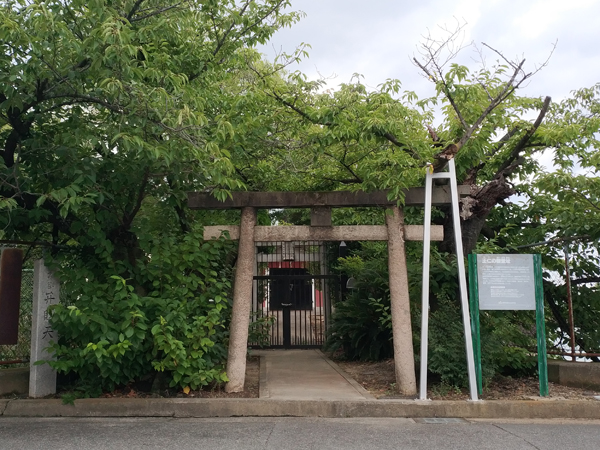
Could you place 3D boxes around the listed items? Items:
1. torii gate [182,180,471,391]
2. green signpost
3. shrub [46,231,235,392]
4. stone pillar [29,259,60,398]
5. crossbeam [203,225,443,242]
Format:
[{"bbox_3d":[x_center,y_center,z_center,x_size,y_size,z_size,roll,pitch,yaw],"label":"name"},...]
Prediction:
[{"bbox_3d":[0.311,0.818,6.969,3.364,2.490,0.260,-1,-6,3],"label":"torii gate"},{"bbox_3d":[2.498,1.196,6.674,0.848,1.669,0.090,-1,-6,3],"label":"green signpost"},{"bbox_3d":[-1.984,1.110,7.315,2.041,1.952,1.300,-1,-6,2],"label":"shrub"},{"bbox_3d":[-3.137,1.247,6.829,0.190,1.657,0.240,-6,-8,44],"label":"stone pillar"},{"bbox_3d":[0.269,0.114,7.039,3.004,0.165,0.170,-1,-6,3],"label":"crossbeam"}]

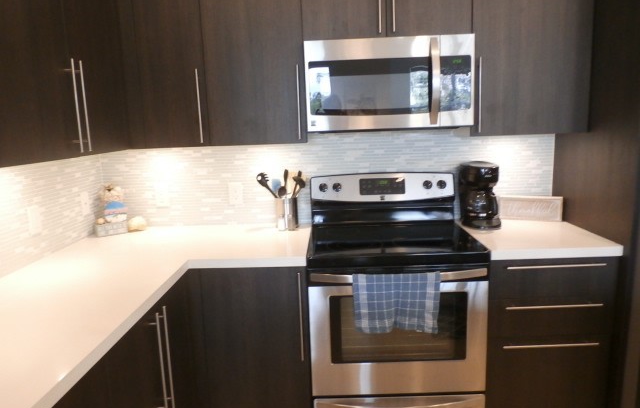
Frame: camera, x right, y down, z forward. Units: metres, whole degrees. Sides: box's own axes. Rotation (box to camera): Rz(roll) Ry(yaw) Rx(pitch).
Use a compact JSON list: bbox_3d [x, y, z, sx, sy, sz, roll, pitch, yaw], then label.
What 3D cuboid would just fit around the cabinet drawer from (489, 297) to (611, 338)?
[{"bbox_3d":[0.997,0.449,2.244,0.520,0.173,0.525,-2,9,2],"label":"cabinet drawer"}]

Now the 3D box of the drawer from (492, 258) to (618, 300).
[{"bbox_3d":[0.993,0.273,2.215,0.525,0.184,0.525,-2,9,2],"label":"drawer"}]

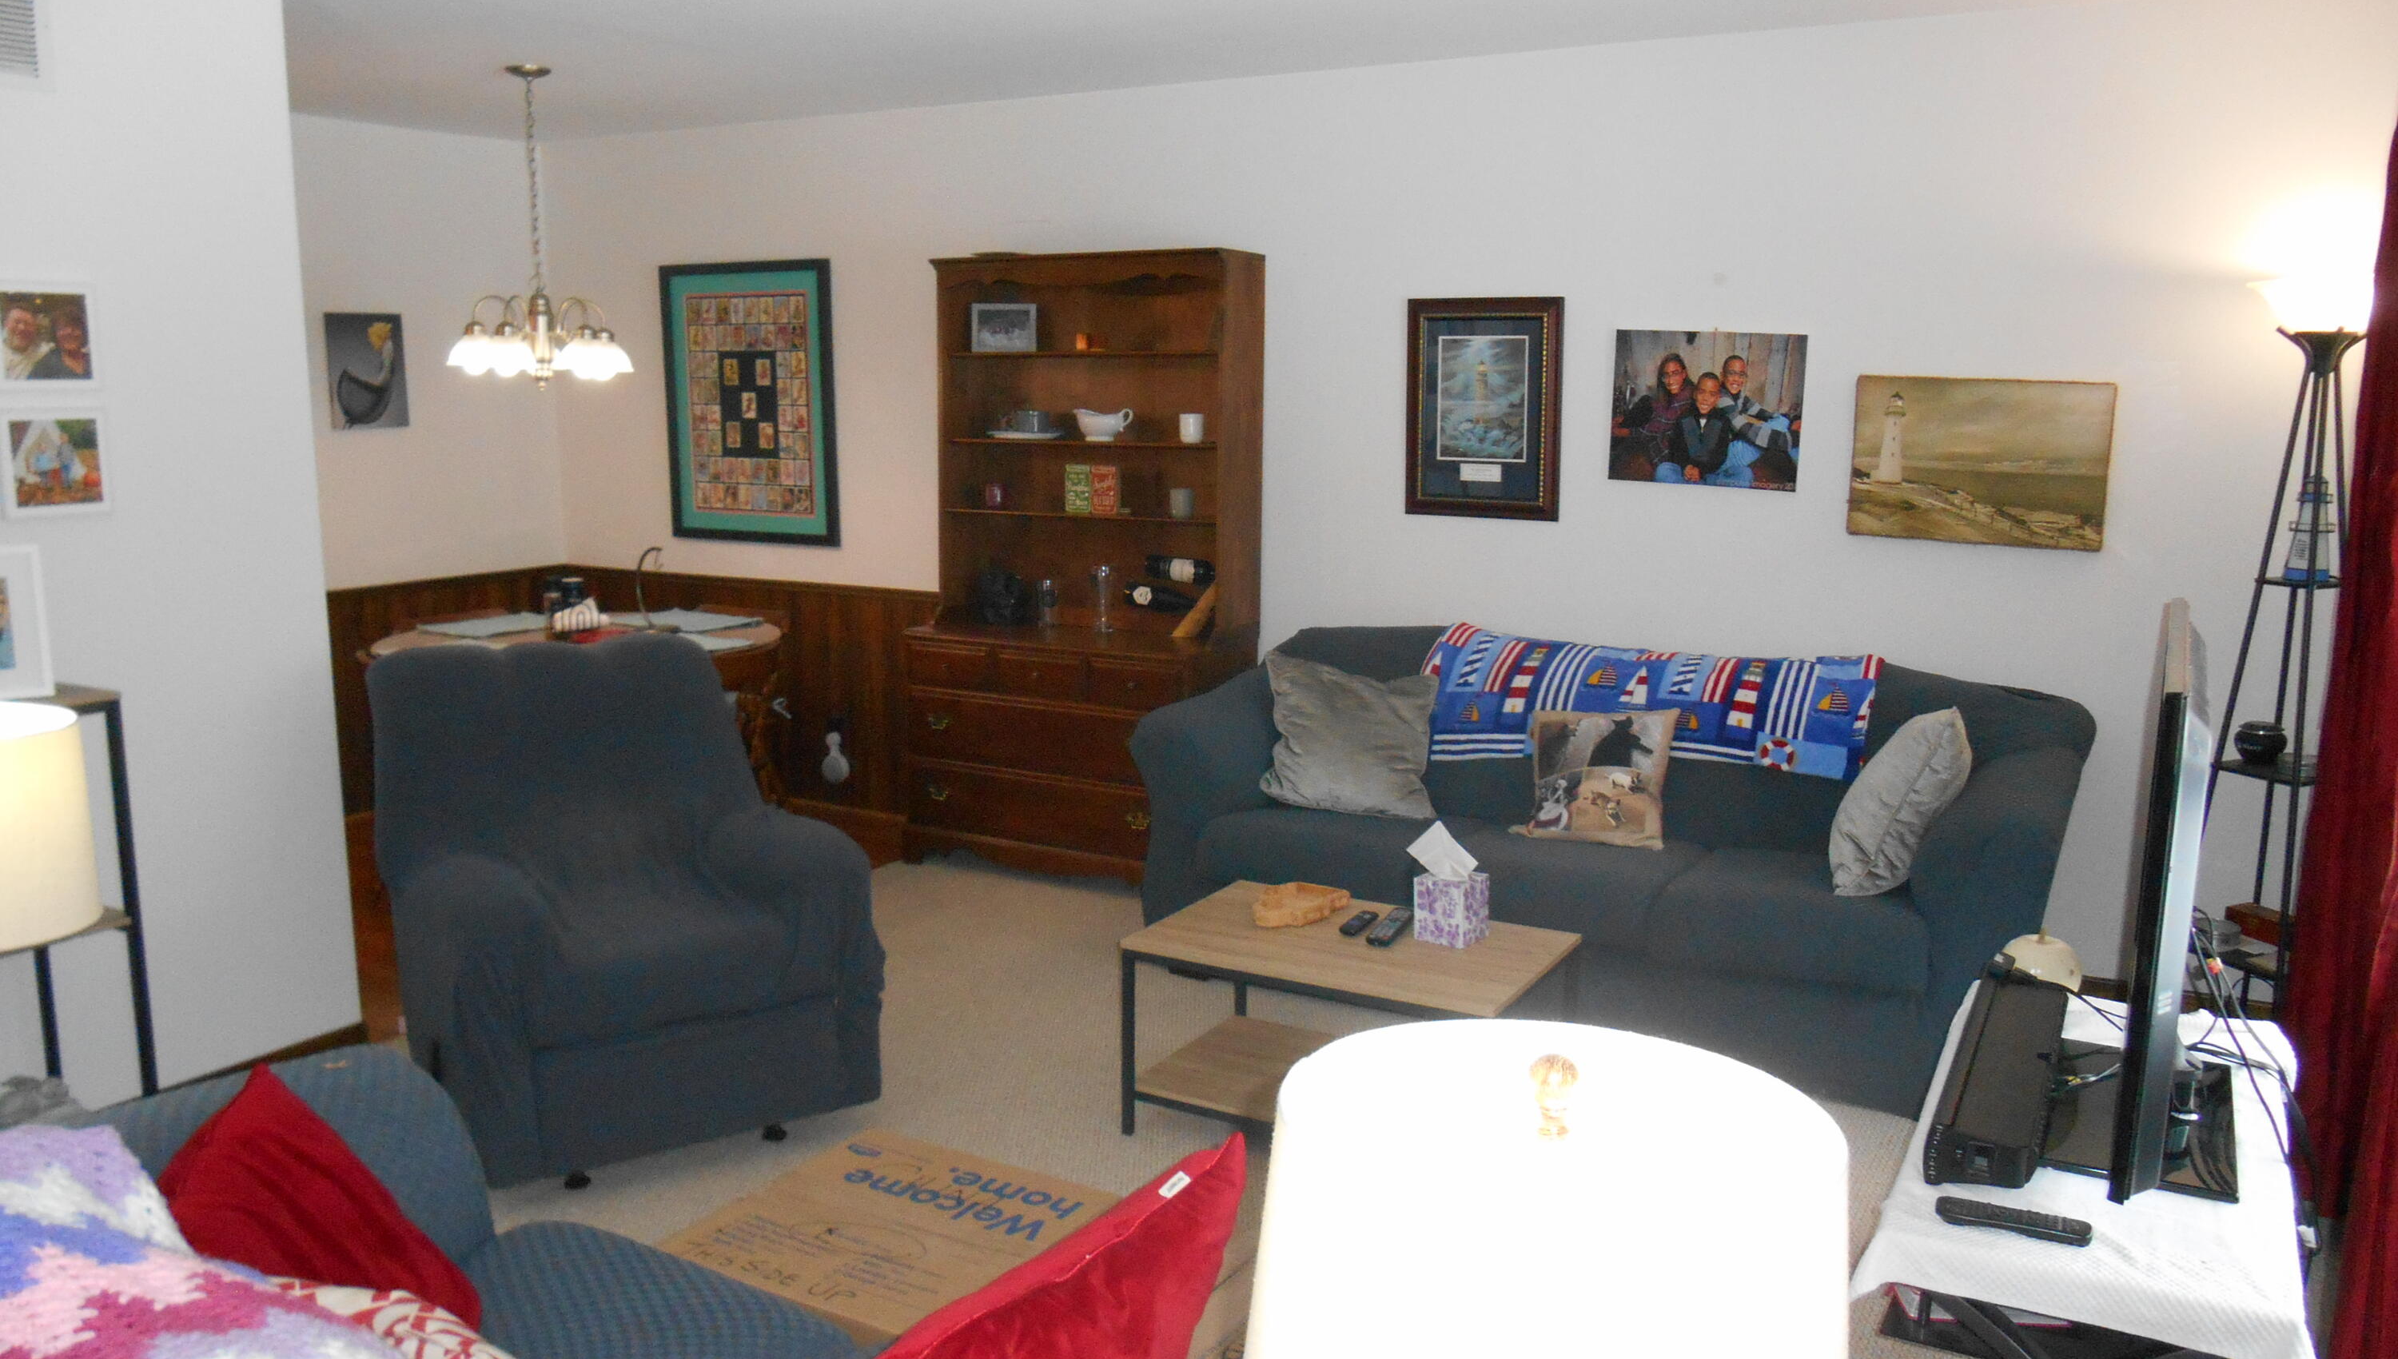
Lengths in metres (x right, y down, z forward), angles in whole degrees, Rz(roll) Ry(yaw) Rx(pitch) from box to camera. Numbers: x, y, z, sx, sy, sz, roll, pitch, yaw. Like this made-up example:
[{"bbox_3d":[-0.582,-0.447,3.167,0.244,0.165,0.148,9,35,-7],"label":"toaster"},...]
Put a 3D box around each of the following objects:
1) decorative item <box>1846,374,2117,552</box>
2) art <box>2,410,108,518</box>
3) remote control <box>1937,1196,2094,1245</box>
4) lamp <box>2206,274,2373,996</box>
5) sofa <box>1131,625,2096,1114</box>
[{"bbox_3d":[1.936,-0.541,4.472,0.590,0.402,0.020,6,11,30],"label":"decorative item"},{"bbox_3d":[-2.288,-0.432,3.600,0.020,0.200,0.200,6,11,30],"label":"art"},{"bbox_3d":[0.957,0.630,2.101,0.168,0.022,0.045,5,11,23],"label":"remote control"},{"bbox_3d":[2.387,0.034,3.937,0.330,1.800,0.330,-4,11,-25],"label":"lamp"},{"bbox_3d":[1.008,0.380,4.627,2.270,0.875,0.900,6,11,30],"label":"sofa"}]

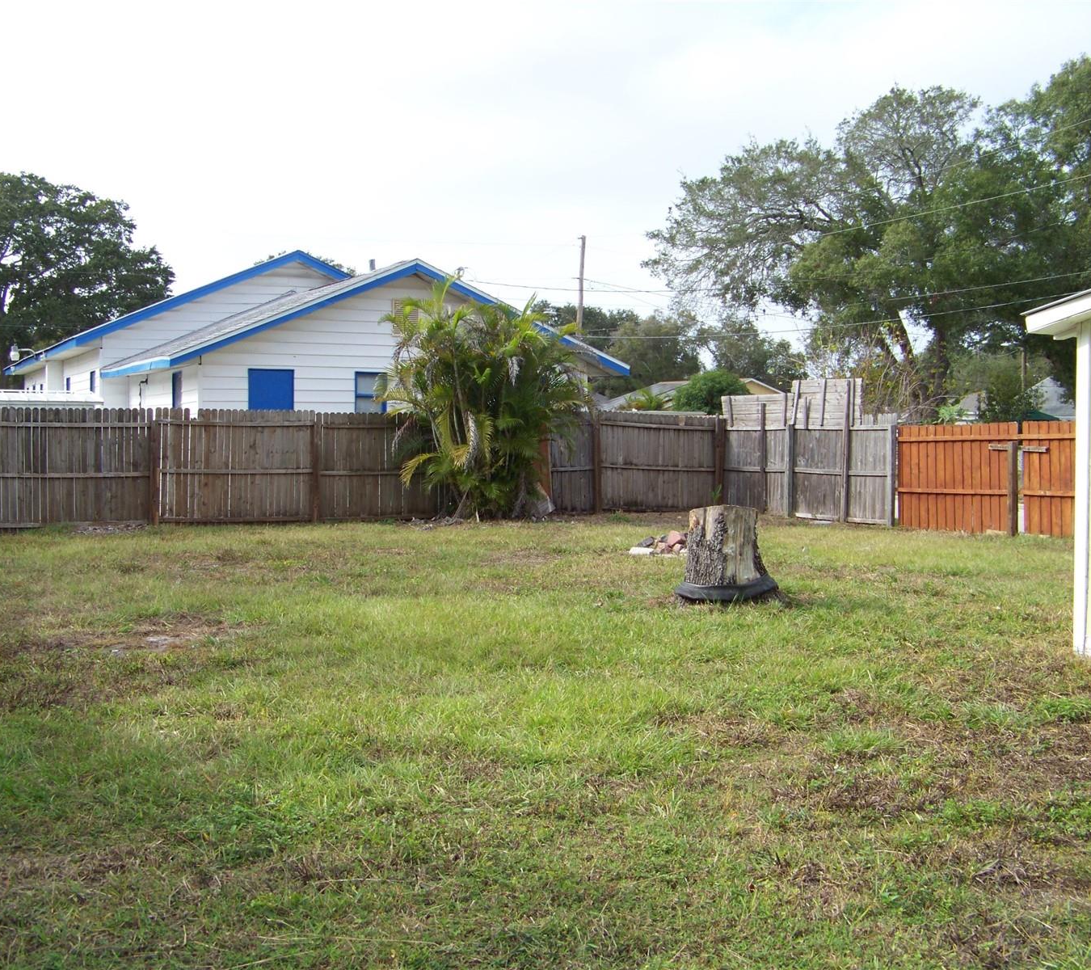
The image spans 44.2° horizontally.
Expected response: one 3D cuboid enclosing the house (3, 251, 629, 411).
[{"bbox_3d":[-8.700,-3.300,39.800,11.600,6.300,26.000,-1,3,-27],"label":"house"}]

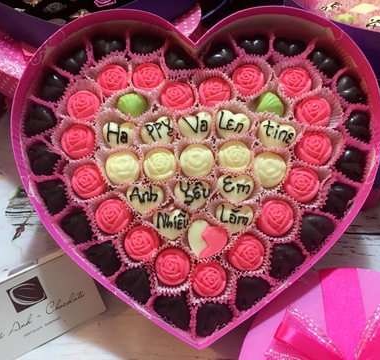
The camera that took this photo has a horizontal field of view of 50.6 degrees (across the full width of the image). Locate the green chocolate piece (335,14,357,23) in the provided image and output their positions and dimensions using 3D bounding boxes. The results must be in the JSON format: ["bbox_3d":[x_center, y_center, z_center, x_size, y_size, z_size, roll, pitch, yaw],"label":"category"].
[{"bbox_3d":[0.163,-0.167,0.420,0.025,0.017,0.025,0,43,0],"label":"green chocolate piece"}]

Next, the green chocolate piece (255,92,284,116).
[{"bbox_3d":[0.072,-0.066,0.358,0.027,0.018,0.027,0,78,1],"label":"green chocolate piece"}]

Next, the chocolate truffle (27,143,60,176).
[{"bbox_3d":[-0.123,-0.017,0.338,0.025,0.015,0.028,9,77,5],"label":"chocolate truffle"}]

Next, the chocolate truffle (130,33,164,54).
[{"bbox_3d":[-0.038,-0.120,0.358,0.028,0.015,0.025,0,77,3],"label":"chocolate truffle"}]

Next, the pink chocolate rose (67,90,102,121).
[{"bbox_3d":[-0.092,-0.064,0.347,0.028,0.016,0.028,0,77,3],"label":"pink chocolate rose"}]

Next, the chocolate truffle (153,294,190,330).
[{"bbox_3d":[-0.013,0.098,0.301,0.028,0.015,0.026,37,82,10],"label":"chocolate truffle"}]

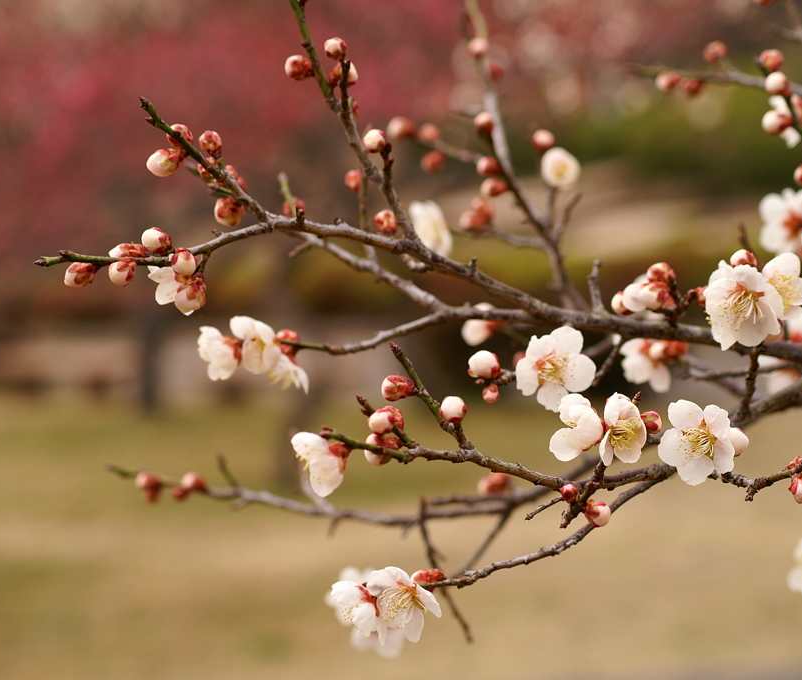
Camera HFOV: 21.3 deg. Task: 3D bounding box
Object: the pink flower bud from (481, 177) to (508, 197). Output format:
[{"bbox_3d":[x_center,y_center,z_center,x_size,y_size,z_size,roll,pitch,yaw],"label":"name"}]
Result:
[{"bbox_3d":[0.033,-0.055,0.770,0.009,0.007,0.007,-6,0,-6],"label":"pink flower bud"}]

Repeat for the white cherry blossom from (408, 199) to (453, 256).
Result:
[{"bbox_3d":[0.012,-0.041,0.790,0.014,0.022,0.022,-17,12,-31],"label":"white cherry blossom"}]

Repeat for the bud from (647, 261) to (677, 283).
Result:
[{"bbox_3d":[0.086,-0.022,0.705,0.009,0.008,0.008,45,0,-31],"label":"bud"}]

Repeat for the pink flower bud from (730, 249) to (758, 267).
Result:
[{"bbox_3d":[0.113,-0.026,0.700,0.009,0.008,0.008,41,0,-12],"label":"pink flower bud"}]

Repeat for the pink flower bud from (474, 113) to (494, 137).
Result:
[{"bbox_3d":[0.030,-0.078,0.775,0.007,0.009,0.007,-24,30,0],"label":"pink flower bud"}]

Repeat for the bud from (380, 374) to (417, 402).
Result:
[{"bbox_3d":[-0.001,0.016,0.700,0.012,0.008,0.008,-2,0,-14],"label":"bud"}]

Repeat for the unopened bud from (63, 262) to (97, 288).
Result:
[{"bbox_3d":[-0.102,-0.021,0.675,0.011,0.008,0.008,-24,0,-11],"label":"unopened bud"}]

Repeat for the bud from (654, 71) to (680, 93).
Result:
[{"bbox_3d":[0.096,-0.093,0.770,0.009,0.007,0.007,-13,0,-27],"label":"bud"}]

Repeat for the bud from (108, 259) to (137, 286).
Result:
[{"bbox_3d":[-0.088,-0.022,0.675,0.009,0.010,0.009,32,-18,0],"label":"bud"}]

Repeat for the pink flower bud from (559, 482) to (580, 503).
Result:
[{"bbox_3d":[0.053,0.048,0.675,0.006,0.006,0.007,31,0,36],"label":"pink flower bud"}]

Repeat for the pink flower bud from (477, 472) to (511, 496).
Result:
[{"bbox_3d":[0.033,0.050,0.750,0.011,0.009,0.009,-18,0,-12],"label":"pink flower bud"}]

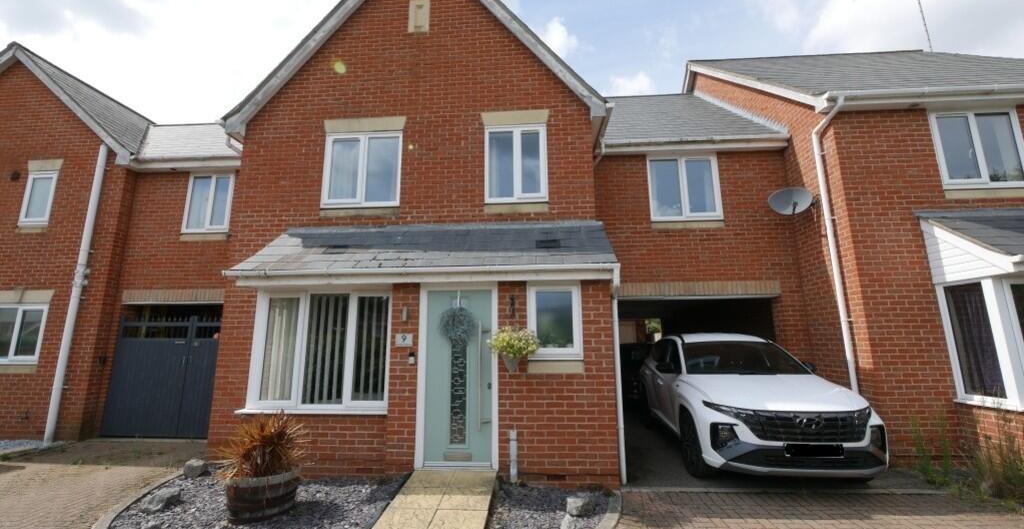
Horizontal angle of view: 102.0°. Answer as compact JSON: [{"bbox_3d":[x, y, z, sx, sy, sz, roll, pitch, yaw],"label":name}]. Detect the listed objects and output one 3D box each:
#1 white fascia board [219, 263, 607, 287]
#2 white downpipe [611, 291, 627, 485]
[{"bbox_3d":[-1.088,0.121,4.697,4.460,0.165,0.100,-1,-11,4],"label":"white fascia board"},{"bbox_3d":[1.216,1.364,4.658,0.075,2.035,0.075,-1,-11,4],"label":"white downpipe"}]

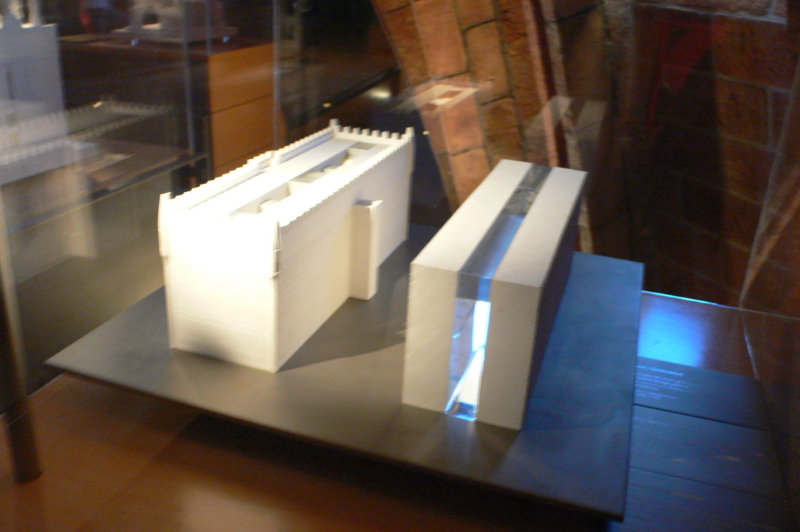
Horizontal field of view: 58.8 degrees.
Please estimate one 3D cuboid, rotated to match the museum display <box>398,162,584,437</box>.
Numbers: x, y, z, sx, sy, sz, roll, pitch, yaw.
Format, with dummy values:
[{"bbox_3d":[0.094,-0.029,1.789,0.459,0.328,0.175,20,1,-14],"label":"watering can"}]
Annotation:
[{"bbox_3d":[0.170,-0.001,1.088,0.150,0.186,0.586,10,22,16],"label":"museum display"}]

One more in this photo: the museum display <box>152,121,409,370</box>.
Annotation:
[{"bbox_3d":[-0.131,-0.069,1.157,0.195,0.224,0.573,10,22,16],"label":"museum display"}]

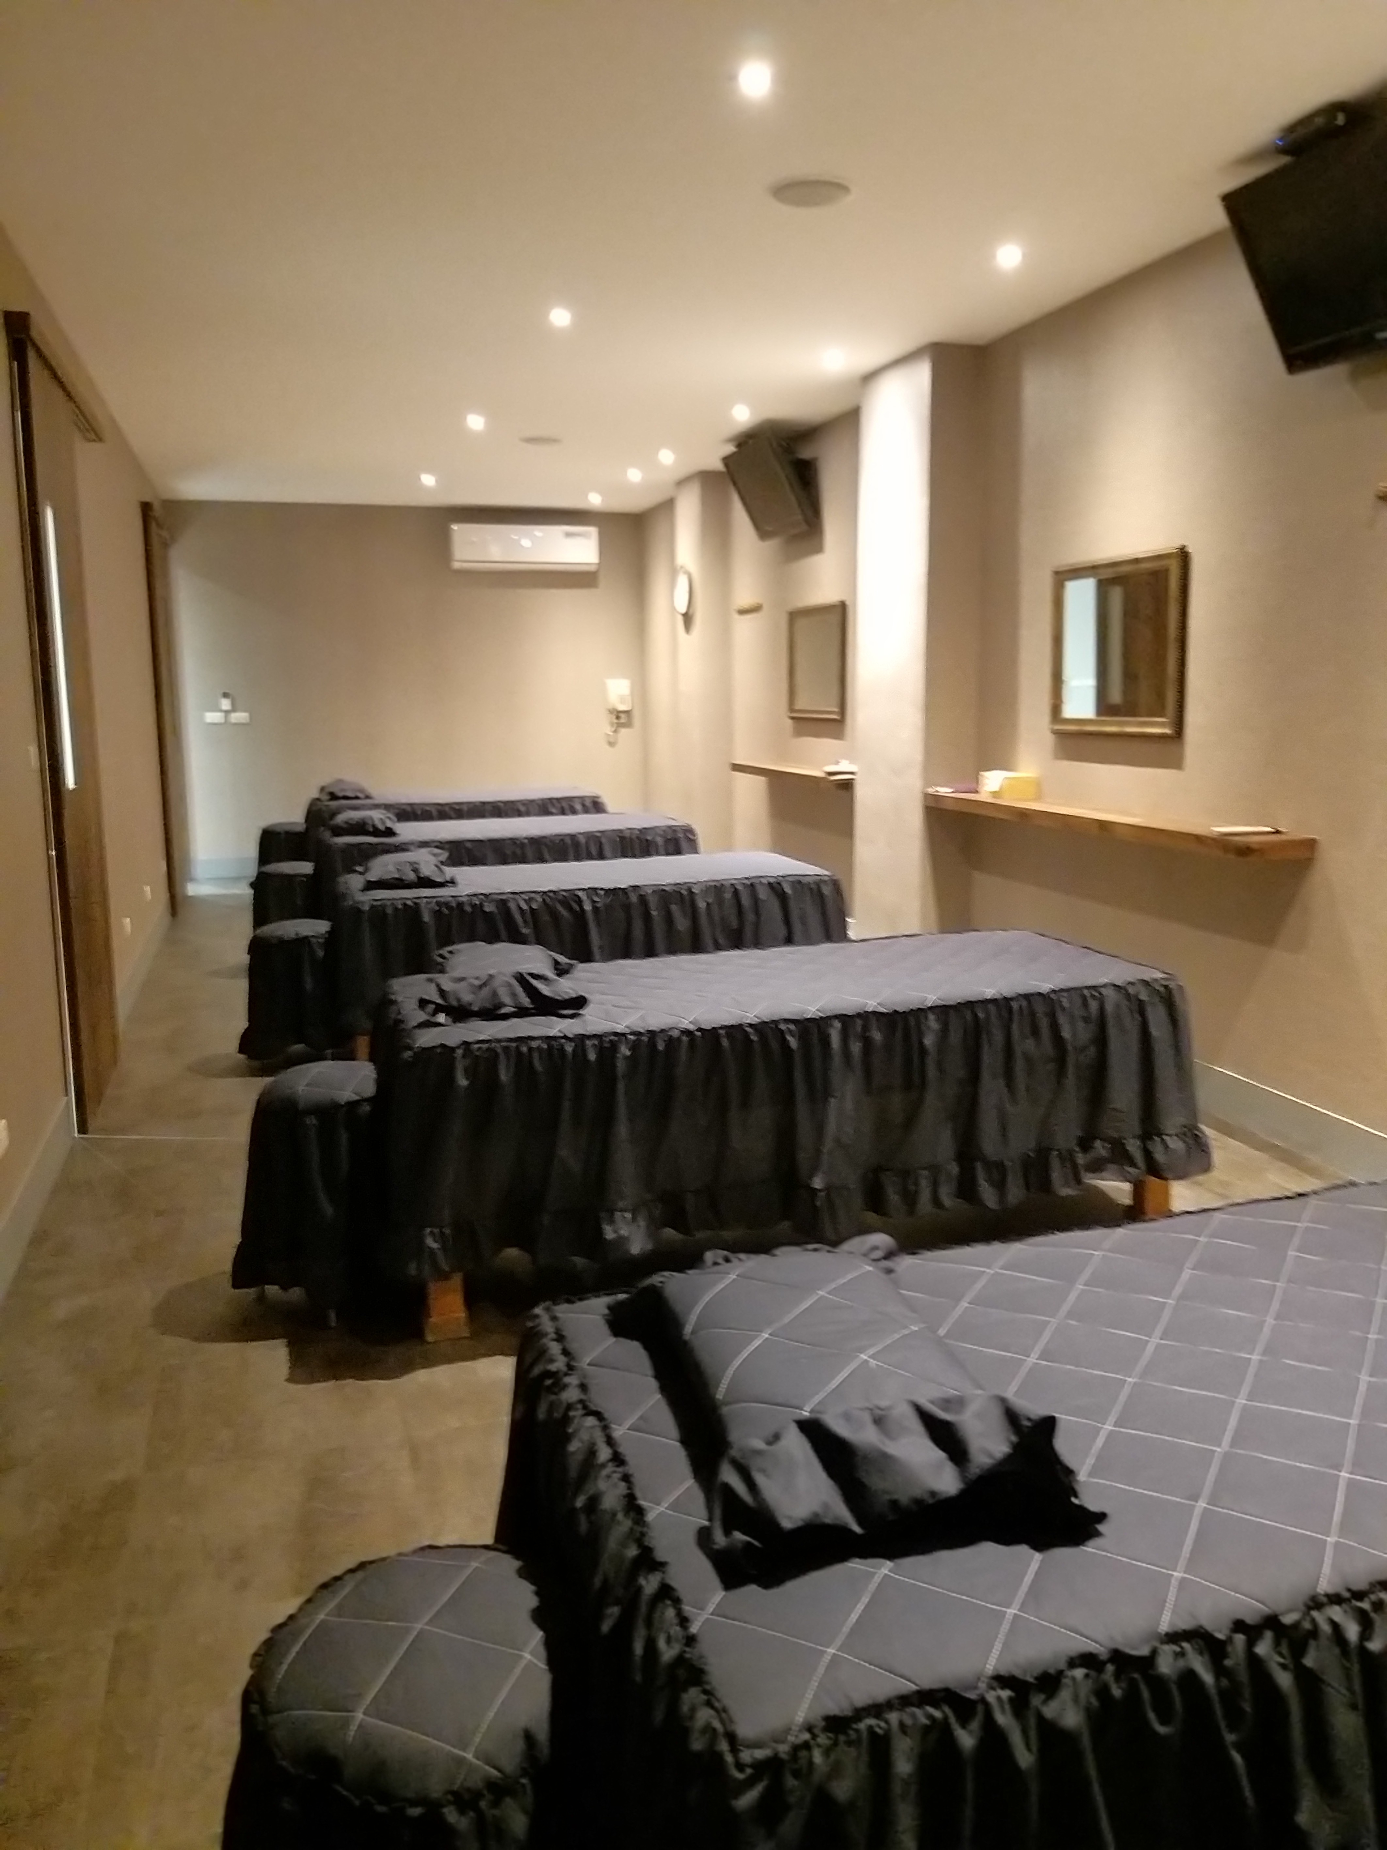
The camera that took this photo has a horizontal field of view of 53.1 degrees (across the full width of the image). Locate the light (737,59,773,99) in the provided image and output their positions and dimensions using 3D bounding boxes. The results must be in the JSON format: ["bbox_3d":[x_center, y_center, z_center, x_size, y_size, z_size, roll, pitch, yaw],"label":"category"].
[{"bbox_3d":[0.131,-1.806,2.965,0.080,0.045,0.080,-1,10,0],"label":"light"}]

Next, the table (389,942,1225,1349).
[{"bbox_3d":[0.194,0.367,3.337,1.834,0.500,0.766,-4,10,-16],"label":"table"}]

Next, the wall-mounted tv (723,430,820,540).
[{"bbox_3d":[0.400,-2.232,7.097,0.080,0.475,0.690,-32,17,-10],"label":"wall-mounted tv"}]

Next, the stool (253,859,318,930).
[{"bbox_3d":[-1.902,-0.076,6.661,0.369,0.455,0.369,-4,10,-16],"label":"stool"}]

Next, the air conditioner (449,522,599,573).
[{"bbox_3d":[-1.228,-2.728,10.079,1.050,0.315,0.220,-3,10,-16],"label":"air conditioner"}]

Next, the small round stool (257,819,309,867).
[{"bbox_3d":[-2.517,-0.384,8.788,0.400,0.485,0.400,-3,10,-16],"label":"small round stool"}]

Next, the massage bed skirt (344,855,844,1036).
[{"bbox_3d":[-0.396,0.054,5.205,1.834,0.500,0.766,-4,10,-16],"label":"massage bed skirt"}]

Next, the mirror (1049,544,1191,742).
[{"bbox_3d":[1.405,-0.922,4.630,0.042,0.570,0.700,-3,10,-16],"label":"mirror"}]

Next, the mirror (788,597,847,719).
[{"bbox_3d":[0.620,-1.331,7.058,0.039,0.569,0.754,-4,10,-16],"label":"mirror"}]

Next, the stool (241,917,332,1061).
[{"bbox_3d":[-1.389,0.220,4.899,0.369,0.455,0.369,-4,10,-16],"label":"stool"}]

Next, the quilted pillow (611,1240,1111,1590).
[{"bbox_3d":[0.122,0.413,1.319,0.325,0.105,0.465,-3,10,-15],"label":"quilted pillow"}]

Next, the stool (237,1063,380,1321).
[{"bbox_3d":[-0.780,0.541,2.978,0.369,0.455,0.369,-4,10,-16],"label":"stool"}]

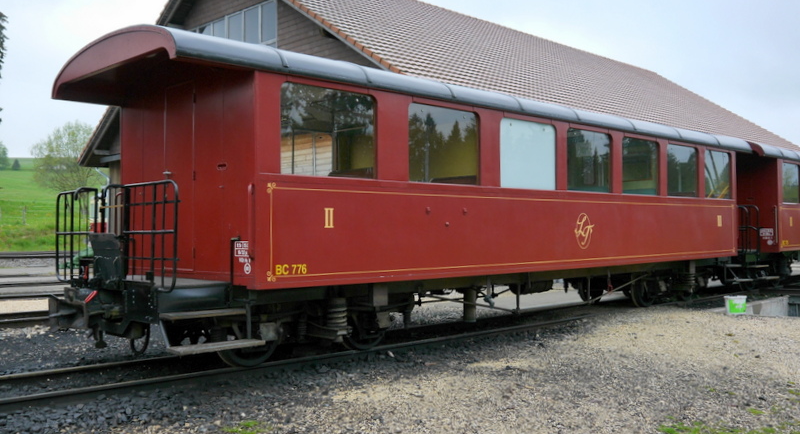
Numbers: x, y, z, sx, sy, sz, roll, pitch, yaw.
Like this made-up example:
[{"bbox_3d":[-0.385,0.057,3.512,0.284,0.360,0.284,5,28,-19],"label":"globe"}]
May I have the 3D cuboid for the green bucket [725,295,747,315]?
[{"bbox_3d":[5.192,1.368,12.150,0.340,0.290,0.330,-1,-1,10],"label":"green bucket"}]

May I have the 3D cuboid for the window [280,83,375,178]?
[{"bbox_3d":[-0.683,-0.801,7.550,1.174,0.849,0.070,1,-2,-45],"label":"window"}]

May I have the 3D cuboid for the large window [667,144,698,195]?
[{"bbox_3d":[4.576,-0.728,12.786,1.075,0.830,0.070,1,-2,-45],"label":"large window"}]

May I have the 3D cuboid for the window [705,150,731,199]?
[{"bbox_3d":[5.550,-0.715,13.756,1.067,0.826,0.070,1,-2,-45],"label":"window"}]

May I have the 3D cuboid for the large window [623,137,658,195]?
[{"bbox_3d":[3.593,-0.745,11.807,1.078,0.836,0.070,1,-2,-45],"label":"large window"}]

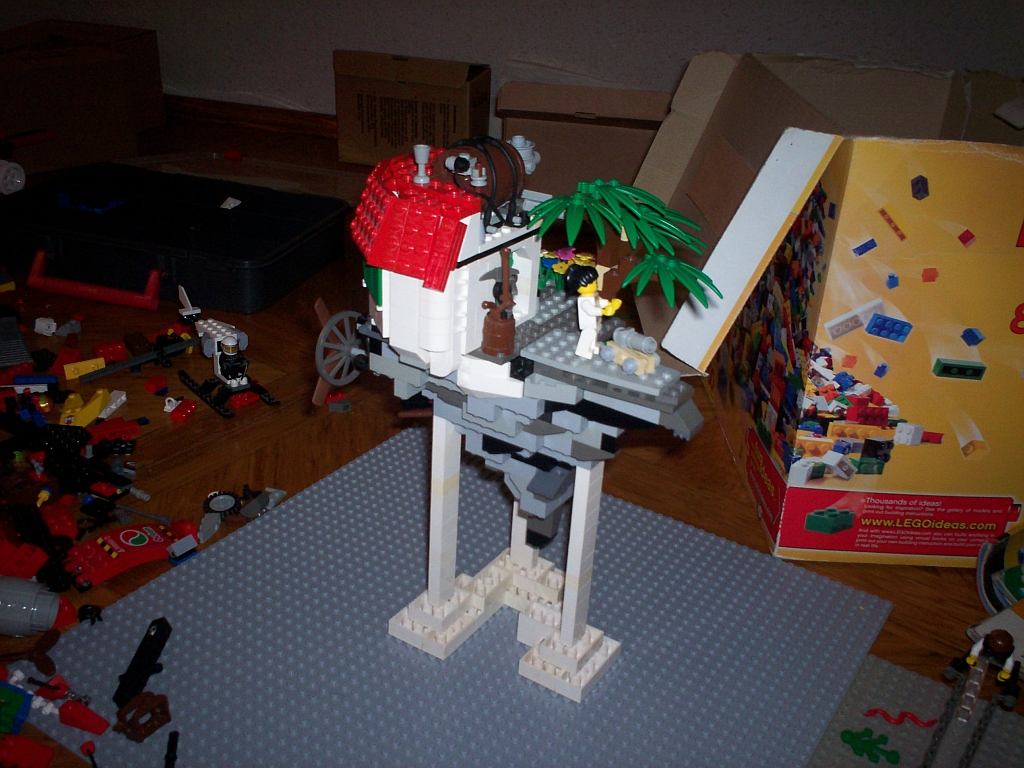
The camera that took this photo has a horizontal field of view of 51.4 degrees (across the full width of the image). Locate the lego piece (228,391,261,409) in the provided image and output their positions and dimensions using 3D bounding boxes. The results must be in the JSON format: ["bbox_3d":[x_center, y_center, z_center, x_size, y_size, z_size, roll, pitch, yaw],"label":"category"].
[{"bbox_3d":[-0.219,0.014,0.876,0.016,0.007,0.025,18,29,26],"label":"lego piece"}]

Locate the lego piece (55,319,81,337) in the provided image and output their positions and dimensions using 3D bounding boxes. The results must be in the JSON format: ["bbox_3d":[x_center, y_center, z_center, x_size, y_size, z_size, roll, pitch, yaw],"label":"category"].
[{"bbox_3d":[-0.405,-0.051,0.972,0.021,0.012,0.014,-12,30,-31],"label":"lego piece"}]

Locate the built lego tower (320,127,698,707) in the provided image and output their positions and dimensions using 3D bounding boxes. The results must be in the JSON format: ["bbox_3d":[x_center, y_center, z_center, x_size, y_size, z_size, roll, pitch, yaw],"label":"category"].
[{"bbox_3d":[0.016,0.024,0.546,0.166,0.303,0.157,19,29,27],"label":"built lego tower"}]

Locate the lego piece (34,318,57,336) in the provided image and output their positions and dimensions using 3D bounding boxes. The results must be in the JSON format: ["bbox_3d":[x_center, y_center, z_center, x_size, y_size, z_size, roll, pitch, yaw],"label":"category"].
[{"bbox_3d":[-0.424,-0.052,0.969,0.018,0.014,0.013,-3,27,-14],"label":"lego piece"}]

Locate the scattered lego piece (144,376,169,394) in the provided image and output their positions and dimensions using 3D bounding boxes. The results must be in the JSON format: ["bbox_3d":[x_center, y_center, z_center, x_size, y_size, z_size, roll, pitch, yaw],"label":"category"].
[{"bbox_3d":[-0.296,0.001,0.886,0.017,0.009,0.015,-16,32,-36],"label":"scattered lego piece"}]

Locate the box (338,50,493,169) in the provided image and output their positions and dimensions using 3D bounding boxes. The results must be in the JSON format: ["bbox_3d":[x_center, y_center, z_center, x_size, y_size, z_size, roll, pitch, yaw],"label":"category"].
[{"bbox_3d":[-0.142,-0.403,1.596,0.200,0.138,0.130,9,26,10],"label":"box"}]

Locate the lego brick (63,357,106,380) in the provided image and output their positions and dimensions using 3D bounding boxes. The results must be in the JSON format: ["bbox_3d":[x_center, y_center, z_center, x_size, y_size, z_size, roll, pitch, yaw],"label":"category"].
[{"bbox_3d":[-0.361,-0.013,0.901,0.033,0.011,0.010,-16,33,-36],"label":"lego brick"}]

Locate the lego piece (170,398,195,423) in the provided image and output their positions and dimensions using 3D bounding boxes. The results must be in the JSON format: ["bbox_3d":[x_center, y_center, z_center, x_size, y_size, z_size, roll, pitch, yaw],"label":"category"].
[{"bbox_3d":[-0.262,0.021,0.850,0.013,0.009,0.024,8,26,8],"label":"lego piece"}]

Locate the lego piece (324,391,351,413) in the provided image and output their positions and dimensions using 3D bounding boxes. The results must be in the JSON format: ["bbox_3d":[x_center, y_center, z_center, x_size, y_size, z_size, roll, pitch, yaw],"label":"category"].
[{"bbox_3d":[-0.144,0.015,0.879,0.021,0.011,0.017,-4,27,-16],"label":"lego piece"}]

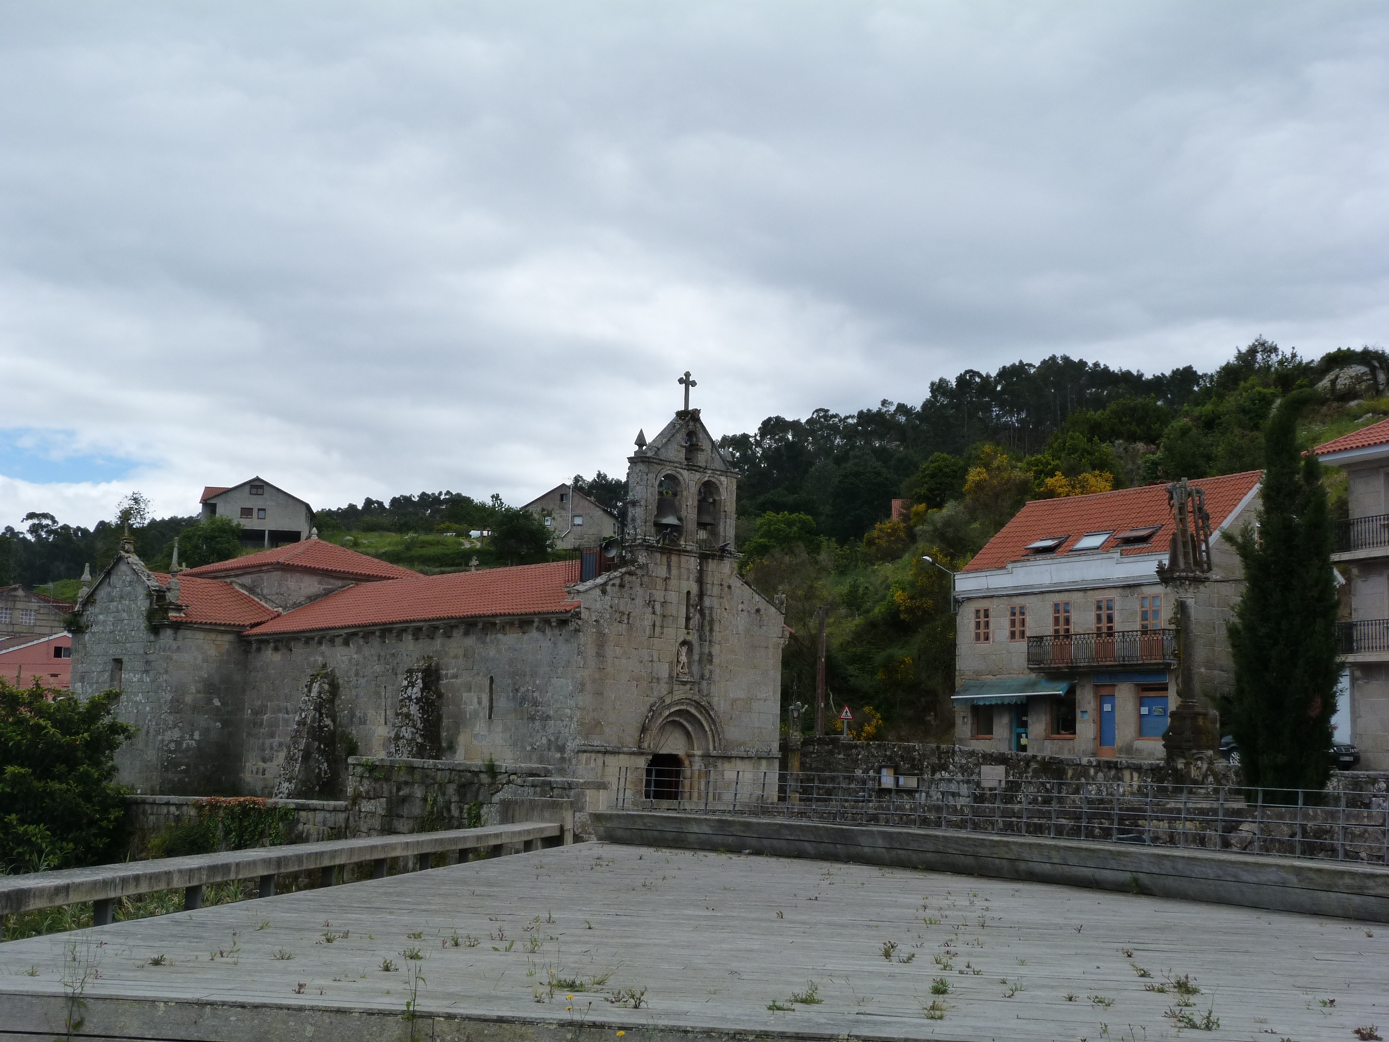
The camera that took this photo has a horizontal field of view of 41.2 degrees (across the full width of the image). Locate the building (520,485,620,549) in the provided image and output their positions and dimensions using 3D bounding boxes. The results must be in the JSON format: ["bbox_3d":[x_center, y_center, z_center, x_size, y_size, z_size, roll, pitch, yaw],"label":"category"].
[{"bbox_3d":[-14.235,0.406,218.925,10.200,8.100,11.000,1,-8,8],"label":"building"}]

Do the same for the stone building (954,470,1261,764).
[{"bbox_3d":[16.306,3.728,68.132,8.179,10.046,11.927,6,-9,-32],"label":"stone building"}]

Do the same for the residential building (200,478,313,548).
[{"bbox_3d":[-47.577,0.120,202.951,11.600,8.500,11.000,3,-8,-8],"label":"residential building"}]

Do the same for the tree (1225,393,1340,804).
[{"bbox_3d":[12.649,1.701,39.569,2.450,8.782,2.450,-1,-8,18],"label":"tree"}]

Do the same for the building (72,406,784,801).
[{"bbox_3d":[-11.072,4.161,71.985,30.600,13.700,16.900,-6,-10,44],"label":"building"}]

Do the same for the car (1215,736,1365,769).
[{"bbox_3d":[18.689,7.003,58.092,1.780,1.430,4.700,6,-9,-30],"label":"car"}]

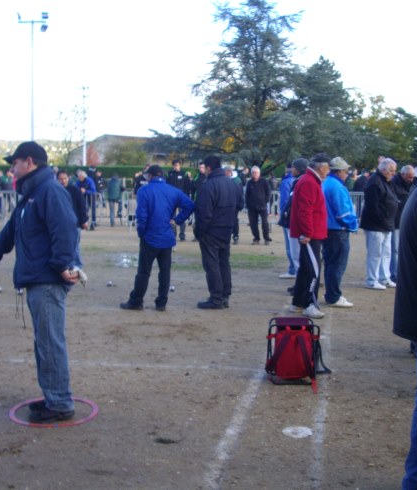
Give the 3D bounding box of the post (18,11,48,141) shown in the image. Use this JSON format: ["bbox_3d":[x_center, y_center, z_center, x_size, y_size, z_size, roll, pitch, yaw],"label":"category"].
[{"bbox_3d":[-10.306,-8.351,41.363,1.800,10.651,0.800,0,6,-11],"label":"post"}]

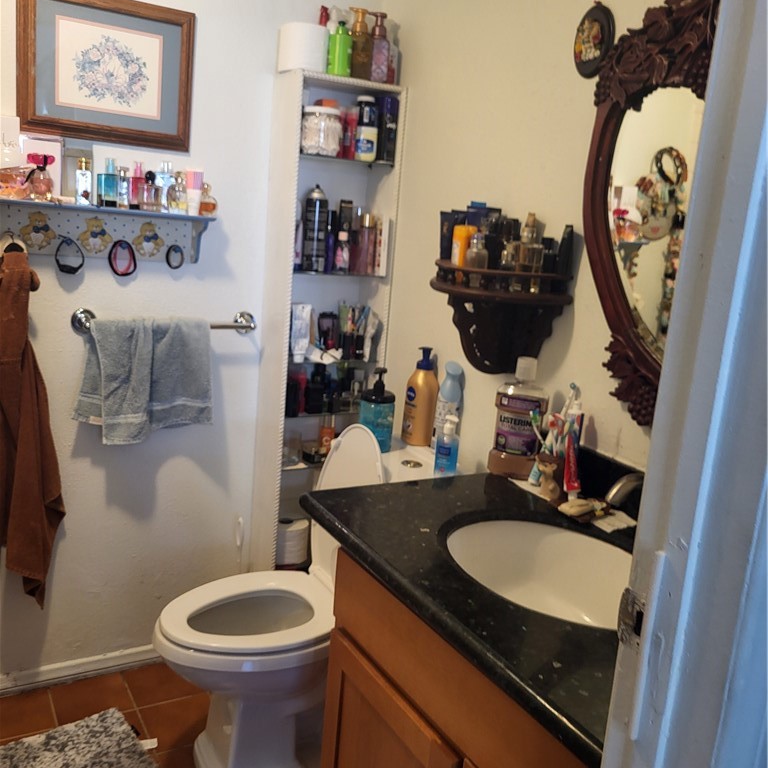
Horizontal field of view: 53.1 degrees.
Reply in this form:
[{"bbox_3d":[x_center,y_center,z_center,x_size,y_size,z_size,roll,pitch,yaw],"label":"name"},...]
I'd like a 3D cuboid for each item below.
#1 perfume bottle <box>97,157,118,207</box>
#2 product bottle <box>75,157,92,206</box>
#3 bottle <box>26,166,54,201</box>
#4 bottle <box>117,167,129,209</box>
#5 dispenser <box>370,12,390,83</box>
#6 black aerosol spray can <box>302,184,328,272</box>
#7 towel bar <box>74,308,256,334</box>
[{"bbox_3d":[-0.690,-0.503,1.927,0.051,0.121,0.036,-2,13,-27],"label":"perfume bottle"},{"bbox_3d":[-0.730,-0.491,1.871,0.036,0.116,0.030,-2,13,-28],"label":"product bottle"},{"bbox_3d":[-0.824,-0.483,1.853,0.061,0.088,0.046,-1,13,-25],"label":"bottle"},{"bbox_3d":[-0.666,-0.499,1.960,0.032,0.107,0.030,-2,14,-31],"label":"bottle"},{"bbox_3d":[-0.016,-0.904,2.070,0.062,0.179,0.051,0,13,-19],"label":"dispenser"},{"bbox_3d":[-0.185,-0.423,2.101,0.061,0.232,0.061,5,12,-1],"label":"black aerosol spray can"},{"bbox_3d":[-0.586,-0.164,2.113,0.503,0.064,0.074,-2,13,-30],"label":"towel bar"}]

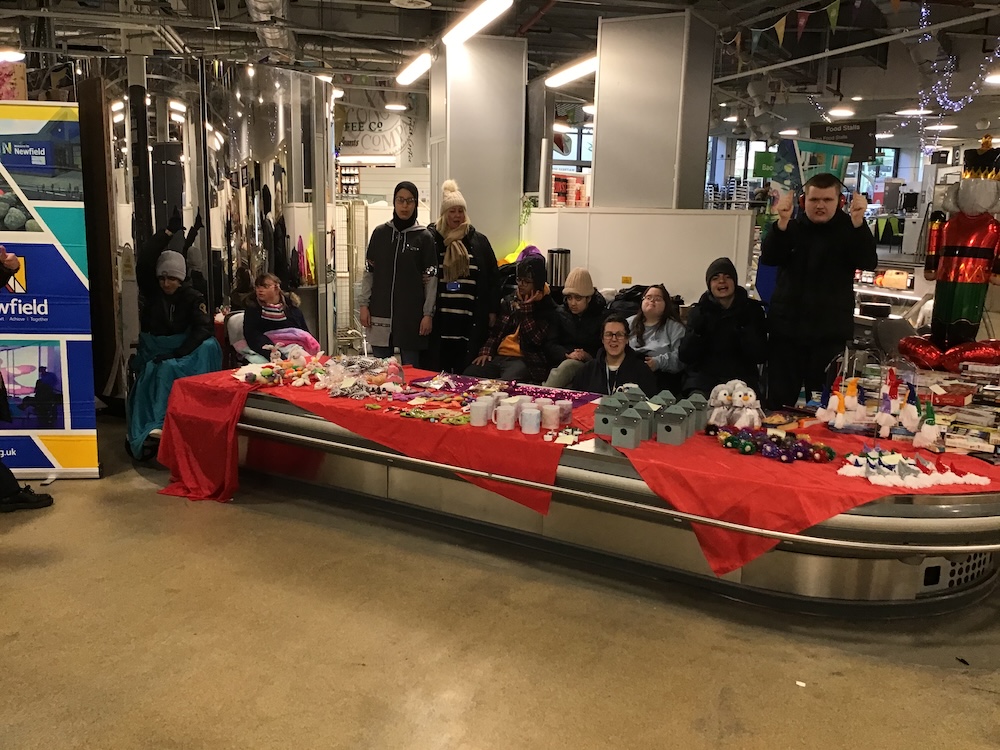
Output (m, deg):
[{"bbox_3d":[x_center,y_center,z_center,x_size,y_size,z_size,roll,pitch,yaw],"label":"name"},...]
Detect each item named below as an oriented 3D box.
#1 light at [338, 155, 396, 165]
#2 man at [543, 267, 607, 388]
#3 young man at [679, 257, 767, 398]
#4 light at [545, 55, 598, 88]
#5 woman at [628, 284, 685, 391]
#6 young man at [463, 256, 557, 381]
[{"bbox_3d":[-2.270,-3.601,15.000,1.120,0.110,0.110,-2,12,-14],"label":"light"},{"bbox_3d":[0.431,-0.047,5.415,0.500,1.194,0.760,6,13,24],"label":"man"},{"bbox_3d":[1.268,-0.026,5.181,0.540,1.280,0.760,2,12,4],"label":"young man"},{"bbox_3d":[0.694,-2.687,7.824,0.140,0.090,1.650,-2,12,-14],"label":"light"},{"bbox_3d":[0.894,0.026,5.344,0.440,1.098,0.680,3,12,11],"label":"woman"},{"bbox_3d":[0.077,-0.094,5.514,0.520,1.233,0.760,8,13,31],"label":"young man"}]

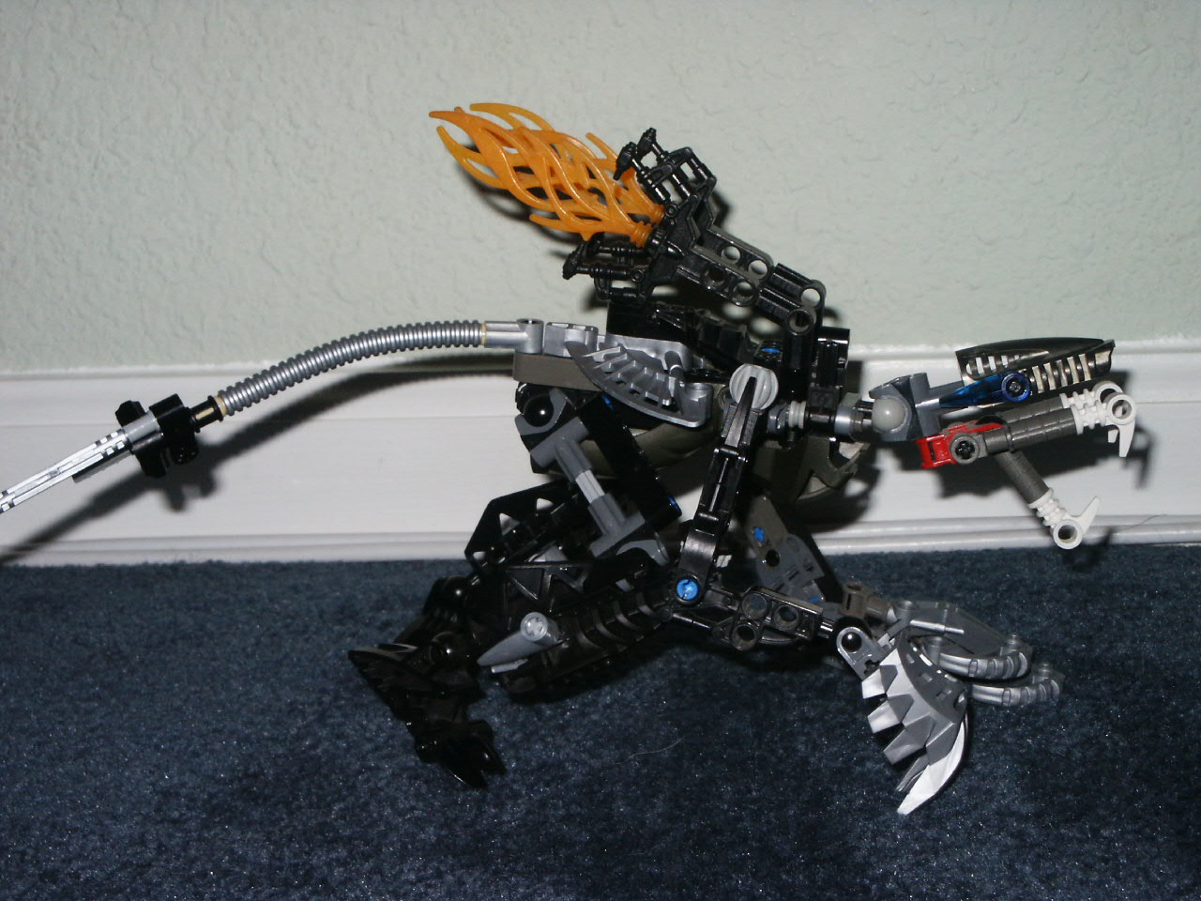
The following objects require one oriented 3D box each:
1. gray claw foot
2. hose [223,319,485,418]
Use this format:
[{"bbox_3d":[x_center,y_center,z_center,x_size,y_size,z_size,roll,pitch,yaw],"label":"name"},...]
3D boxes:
[{"bbox_3d":[0.089,0.058,0.583,0.058,0.040,0.085,3,15,15],"label":"gray claw foot"},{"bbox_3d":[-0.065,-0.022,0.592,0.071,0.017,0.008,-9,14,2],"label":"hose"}]

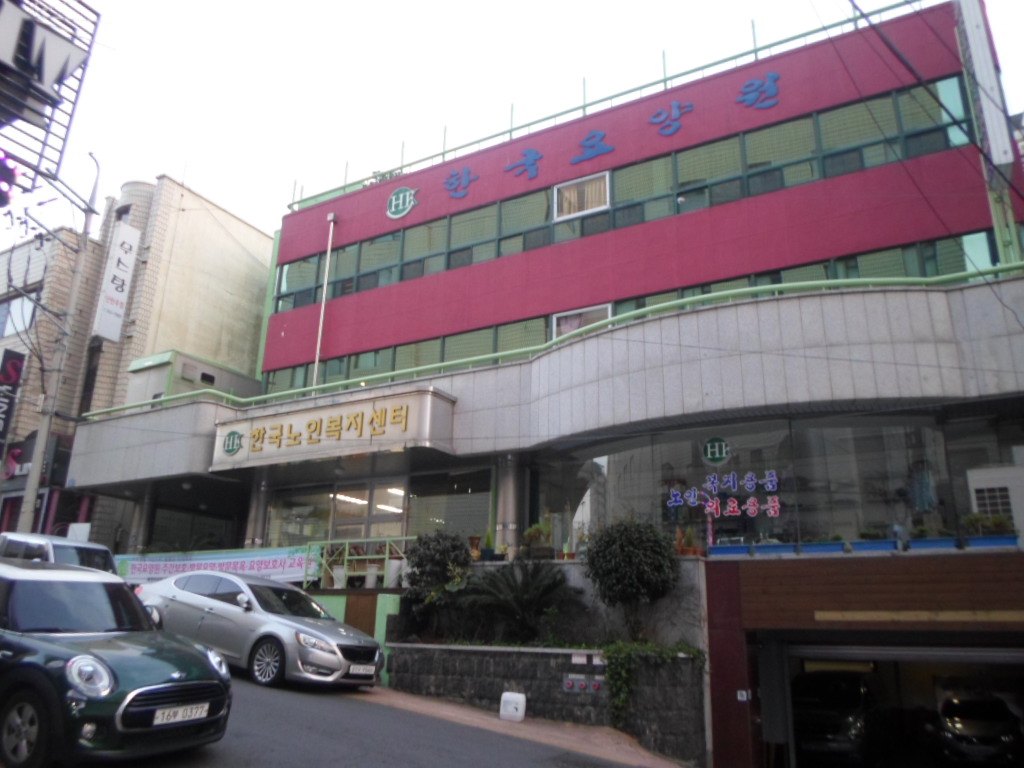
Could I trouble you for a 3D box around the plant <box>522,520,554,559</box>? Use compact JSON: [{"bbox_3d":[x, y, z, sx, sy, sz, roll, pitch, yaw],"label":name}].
[{"bbox_3d":[0.395,2.313,11.008,0.438,0.557,0.381,-8,-20,28],"label":"plant"}]

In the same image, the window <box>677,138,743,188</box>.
[{"bbox_3d":[4.116,-4.624,15.496,1.312,0.843,0.100,-8,-20,29],"label":"window"}]

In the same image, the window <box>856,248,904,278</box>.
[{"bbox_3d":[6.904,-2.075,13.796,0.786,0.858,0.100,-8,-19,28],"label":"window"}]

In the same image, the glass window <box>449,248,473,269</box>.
[{"bbox_3d":[-1.293,-3.148,18.633,0.709,0.431,0.100,-8,-20,28],"label":"glass window"}]

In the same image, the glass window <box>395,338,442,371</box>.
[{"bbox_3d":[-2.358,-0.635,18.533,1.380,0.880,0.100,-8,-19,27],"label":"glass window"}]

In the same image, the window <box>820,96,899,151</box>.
[{"bbox_3d":[6.587,-4.986,14.138,1.299,0.843,0.100,-8,-20,29],"label":"window"}]

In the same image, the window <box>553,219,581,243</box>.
[{"bbox_3d":[1.263,-3.529,17.260,0.723,0.431,0.100,-8,-20,28],"label":"window"}]

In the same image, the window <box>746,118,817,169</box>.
[{"bbox_3d":[5.355,-4.806,14.815,1.292,0.843,0.100,-8,-20,29],"label":"window"}]

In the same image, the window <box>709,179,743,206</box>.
[{"bbox_3d":[4.383,-3.907,15.103,0.656,0.422,0.100,-8,-20,29],"label":"window"}]

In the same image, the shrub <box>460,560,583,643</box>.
[{"bbox_3d":[0.146,3.332,11.329,1.800,1.180,1.500,-8,-19,28],"label":"shrub"}]

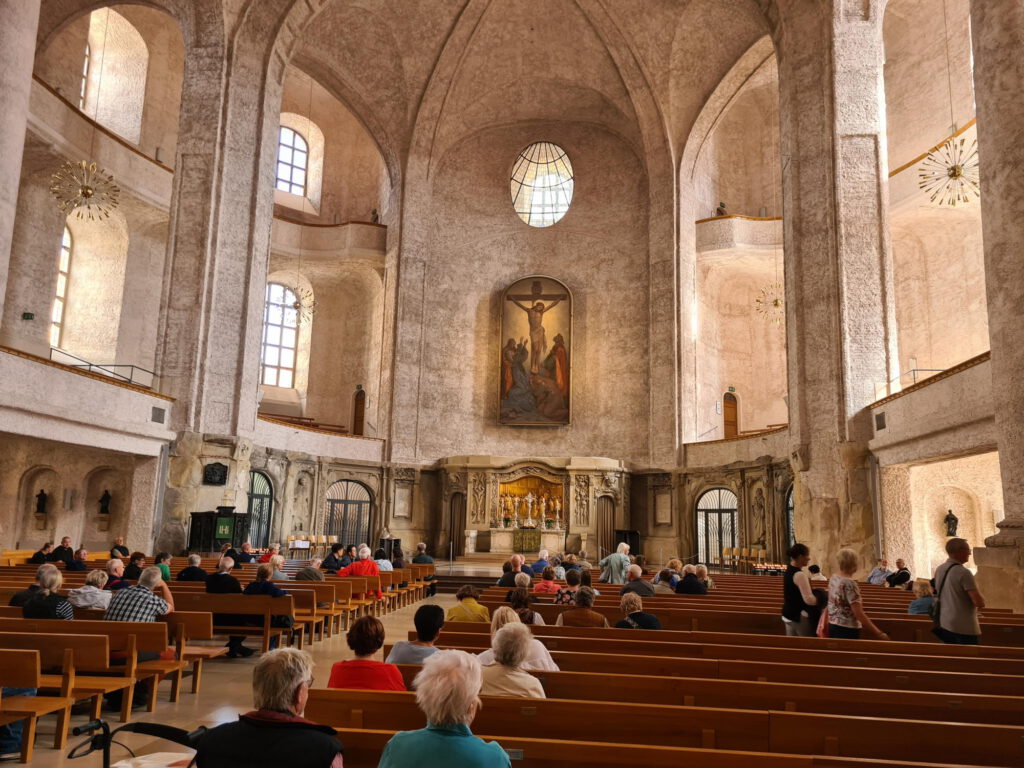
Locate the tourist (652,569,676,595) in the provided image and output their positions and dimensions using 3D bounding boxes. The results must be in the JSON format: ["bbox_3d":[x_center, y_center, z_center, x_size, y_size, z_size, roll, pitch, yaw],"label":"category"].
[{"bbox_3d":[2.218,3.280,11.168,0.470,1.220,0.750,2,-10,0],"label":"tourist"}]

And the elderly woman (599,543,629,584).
[{"bbox_3d":[1.818,3.579,13.603,0.550,1.531,0.480,-4,-10,30],"label":"elderly woman"}]

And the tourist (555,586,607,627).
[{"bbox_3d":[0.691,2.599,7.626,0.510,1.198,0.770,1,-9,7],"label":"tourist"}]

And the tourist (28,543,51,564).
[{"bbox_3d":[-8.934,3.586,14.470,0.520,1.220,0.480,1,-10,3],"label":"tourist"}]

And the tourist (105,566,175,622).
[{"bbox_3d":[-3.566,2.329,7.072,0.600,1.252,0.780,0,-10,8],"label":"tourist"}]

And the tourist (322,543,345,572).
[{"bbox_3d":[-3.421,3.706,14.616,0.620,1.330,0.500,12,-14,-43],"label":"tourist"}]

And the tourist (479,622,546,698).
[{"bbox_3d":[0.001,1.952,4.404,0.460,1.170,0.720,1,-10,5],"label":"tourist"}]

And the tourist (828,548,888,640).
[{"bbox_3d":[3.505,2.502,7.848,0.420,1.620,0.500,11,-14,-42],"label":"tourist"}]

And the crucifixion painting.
[{"bbox_3d":[1.056,-1.601,35.316,3.299,7.058,0.200,1,-10,5],"label":"crucifixion painting"}]

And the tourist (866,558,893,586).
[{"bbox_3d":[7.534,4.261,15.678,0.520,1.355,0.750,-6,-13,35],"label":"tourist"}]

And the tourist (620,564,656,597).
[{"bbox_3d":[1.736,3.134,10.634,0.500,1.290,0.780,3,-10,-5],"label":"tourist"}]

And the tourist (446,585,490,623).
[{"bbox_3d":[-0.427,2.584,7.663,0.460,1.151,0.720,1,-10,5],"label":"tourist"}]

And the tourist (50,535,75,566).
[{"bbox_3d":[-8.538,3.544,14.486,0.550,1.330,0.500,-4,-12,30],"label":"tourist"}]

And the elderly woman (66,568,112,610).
[{"bbox_3d":[-4.006,2.459,7.705,0.480,1.203,0.760,0,-9,10],"label":"elderly woman"}]

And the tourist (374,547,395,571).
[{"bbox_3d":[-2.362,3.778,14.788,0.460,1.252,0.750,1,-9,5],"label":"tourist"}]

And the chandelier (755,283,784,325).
[{"bbox_3d":[8.948,-2.721,26.000,1.380,1.380,1.380,1,-9,6],"label":"chandelier"}]

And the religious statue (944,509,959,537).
[{"bbox_3d":[11.738,3.710,20.540,0.350,0.735,0.270,0,-10,6],"label":"religious statue"}]

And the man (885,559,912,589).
[{"bbox_3d":[7.862,4.239,15.551,0.720,1.368,0.520,9,-13,-35],"label":"man"}]

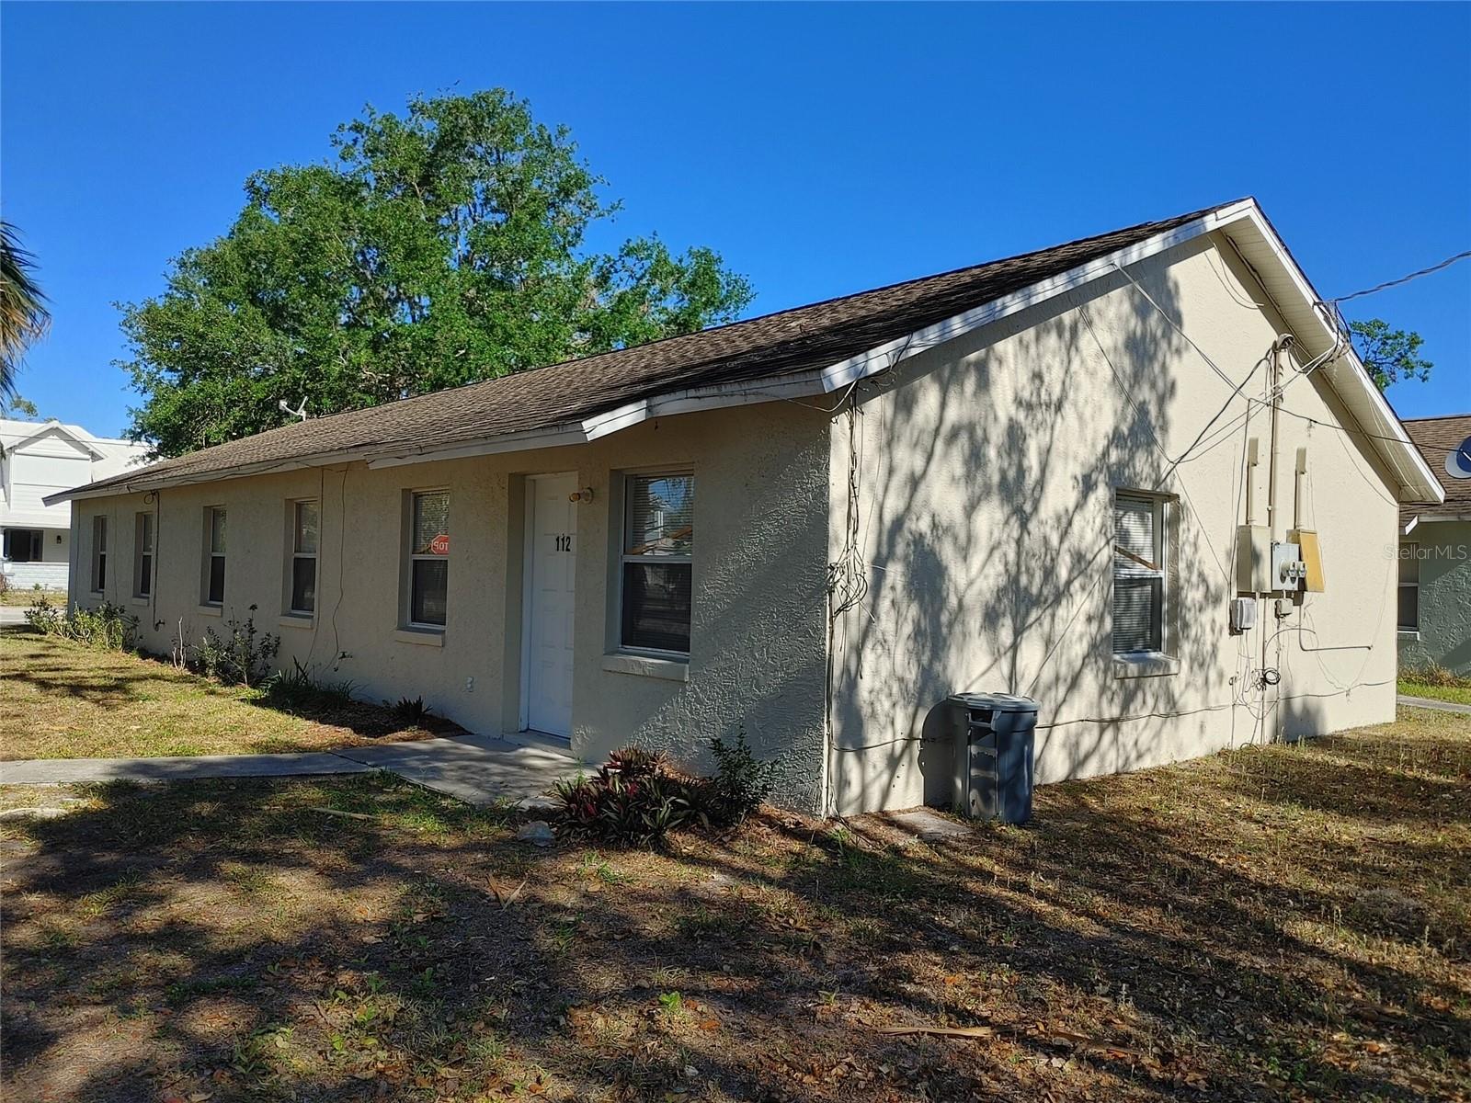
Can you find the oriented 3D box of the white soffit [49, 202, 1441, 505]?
[{"bbox_3d":[-2.595,-1.757,16.756,10.500,2.380,20.400,3,-2,-42],"label":"white soffit"}]

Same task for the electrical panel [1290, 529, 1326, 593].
[{"bbox_3d":[5.448,0.101,10.566,0.400,0.590,0.170,2,-1,-42],"label":"electrical panel"}]

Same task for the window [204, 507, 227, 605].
[{"bbox_3d":[-6.760,0.059,14.644,0.100,1.280,0.960,3,-2,-42],"label":"window"}]

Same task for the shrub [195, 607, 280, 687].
[{"bbox_3d":[-5.629,1.043,12.470,0.680,0.880,0.880,2,-1,-42],"label":"shrub"}]

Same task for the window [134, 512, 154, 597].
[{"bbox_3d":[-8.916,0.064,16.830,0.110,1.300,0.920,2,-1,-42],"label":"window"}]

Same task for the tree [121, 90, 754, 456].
[{"bbox_3d":[-8.237,-5.503,30.496,17.300,14.542,15.500,2,-1,-15],"label":"tree"}]

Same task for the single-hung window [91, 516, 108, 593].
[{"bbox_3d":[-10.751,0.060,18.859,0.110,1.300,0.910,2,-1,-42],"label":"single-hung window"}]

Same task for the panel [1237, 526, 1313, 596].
[{"bbox_3d":[4.893,0.087,10.014,1.010,0.620,0.240,3,-2,-42],"label":"panel"}]

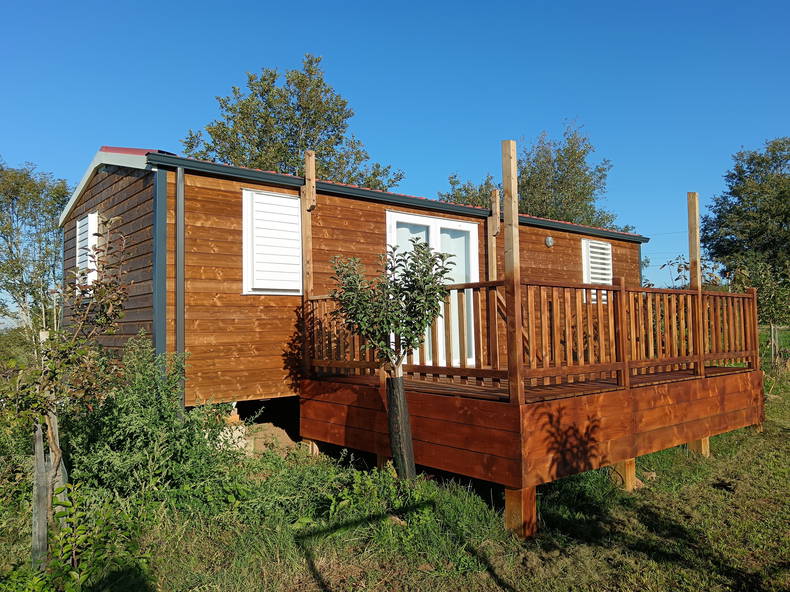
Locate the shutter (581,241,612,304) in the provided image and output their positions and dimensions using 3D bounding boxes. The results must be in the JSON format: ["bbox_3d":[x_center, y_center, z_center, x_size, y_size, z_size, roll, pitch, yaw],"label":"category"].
[{"bbox_3d":[3.707,-0.423,11.212,0.996,1.151,0.070,2,-4,-40],"label":"shutter"}]

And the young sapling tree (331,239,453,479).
[{"bbox_3d":[-0.030,0.538,5.217,1.016,2.050,0.940,-1,-3,0],"label":"young sapling tree"}]

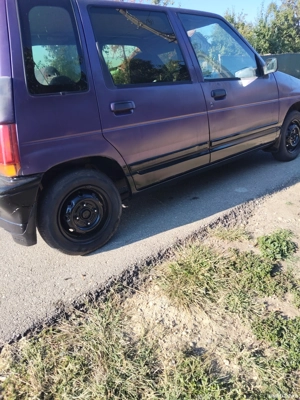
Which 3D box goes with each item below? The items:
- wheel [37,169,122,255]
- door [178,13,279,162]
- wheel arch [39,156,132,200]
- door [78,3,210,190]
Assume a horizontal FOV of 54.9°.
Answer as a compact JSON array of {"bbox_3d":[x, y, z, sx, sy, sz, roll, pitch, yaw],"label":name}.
[{"bbox_3d":[-0.413,0.069,1.726,0.520,0.520,0.143,-22,19,-32],"label":"wheel"},{"bbox_3d":[0.677,-0.946,2.385,1.050,1.085,0.200,-22,19,-32],"label":"door"},{"bbox_3d":[-0.399,-0.092,1.688,0.560,0.300,0.175,-22,19,-32],"label":"wheel arch"},{"bbox_3d":[-0.009,-0.676,1.916,0.880,1.090,0.200,-22,19,-32],"label":"door"}]

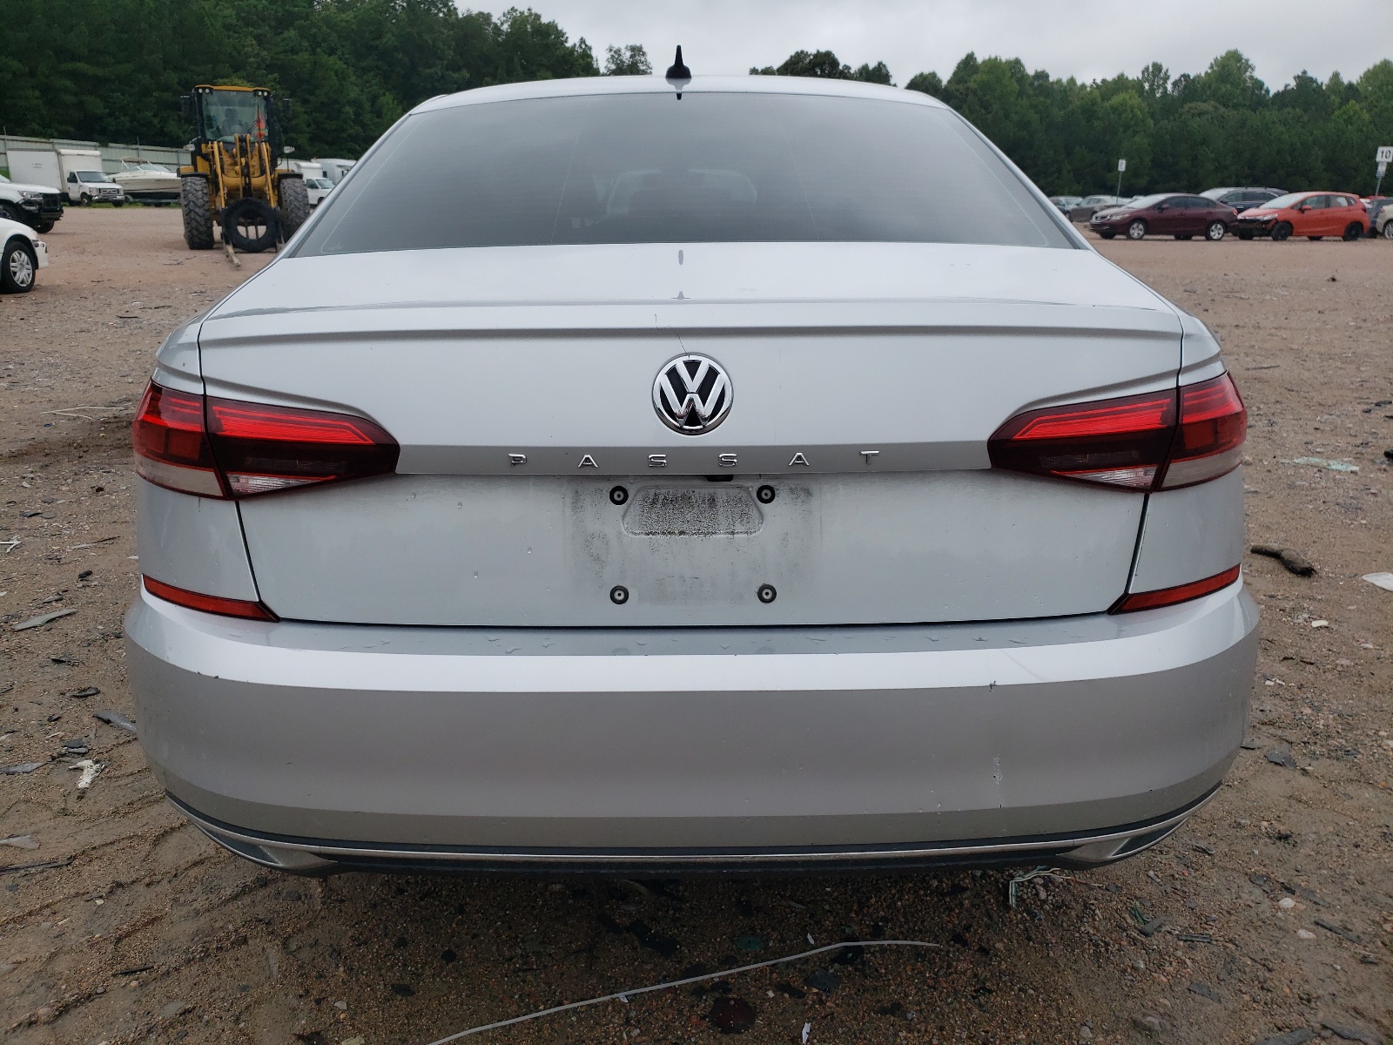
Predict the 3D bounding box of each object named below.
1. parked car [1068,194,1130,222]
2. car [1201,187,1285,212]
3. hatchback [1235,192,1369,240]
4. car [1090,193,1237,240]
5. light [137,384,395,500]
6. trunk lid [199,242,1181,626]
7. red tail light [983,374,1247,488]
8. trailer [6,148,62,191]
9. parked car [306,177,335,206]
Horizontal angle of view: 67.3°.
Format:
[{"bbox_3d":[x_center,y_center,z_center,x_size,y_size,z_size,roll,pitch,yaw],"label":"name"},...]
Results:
[{"bbox_3d":[21.311,-16.656,55.600,1.850,1.450,4.800,-3,17,-11],"label":"parked car"},{"bbox_3d":[22.500,-13.185,44.070,4.750,1.730,1.870,-3,17,-10],"label":"car"},{"bbox_3d":[19.500,-9.888,33.784,4.030,1.520,1.700,-3,17,-11],"label":"hatchback"},{"bbox_3d":[14.840,-9.724,33.312,4.540,1.435,1.760,-3,17,-10],"label":"car"},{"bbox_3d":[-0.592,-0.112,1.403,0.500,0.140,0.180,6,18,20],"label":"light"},{"bbox_3d":[-0.005,-0.150,1.423,1.240,0.440,0.480,0,17,-1],"label":"trunk lid"},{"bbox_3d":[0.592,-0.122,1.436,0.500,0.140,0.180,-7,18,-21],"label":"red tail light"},{"bbox_3d":[-39.828,-21.636,64.300,5.000,2.450,2.400,8,18,24],"label":"trailer"},{"bbox_3d":[-24.832,-21.868,69.500,5.400,2.050,2.000,4,17,12],"label":"parked car"}]

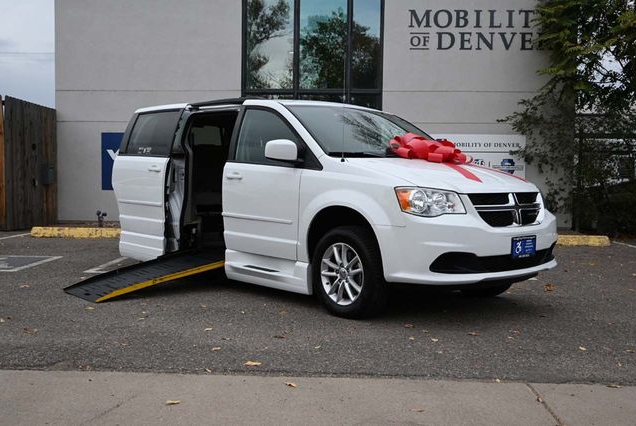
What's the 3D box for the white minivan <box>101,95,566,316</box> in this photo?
[{"bbox_3d":[-0.170,-0.210,6.457,2.040,1.800,5.150,-2,4,-41],"label":"white minivan"}]

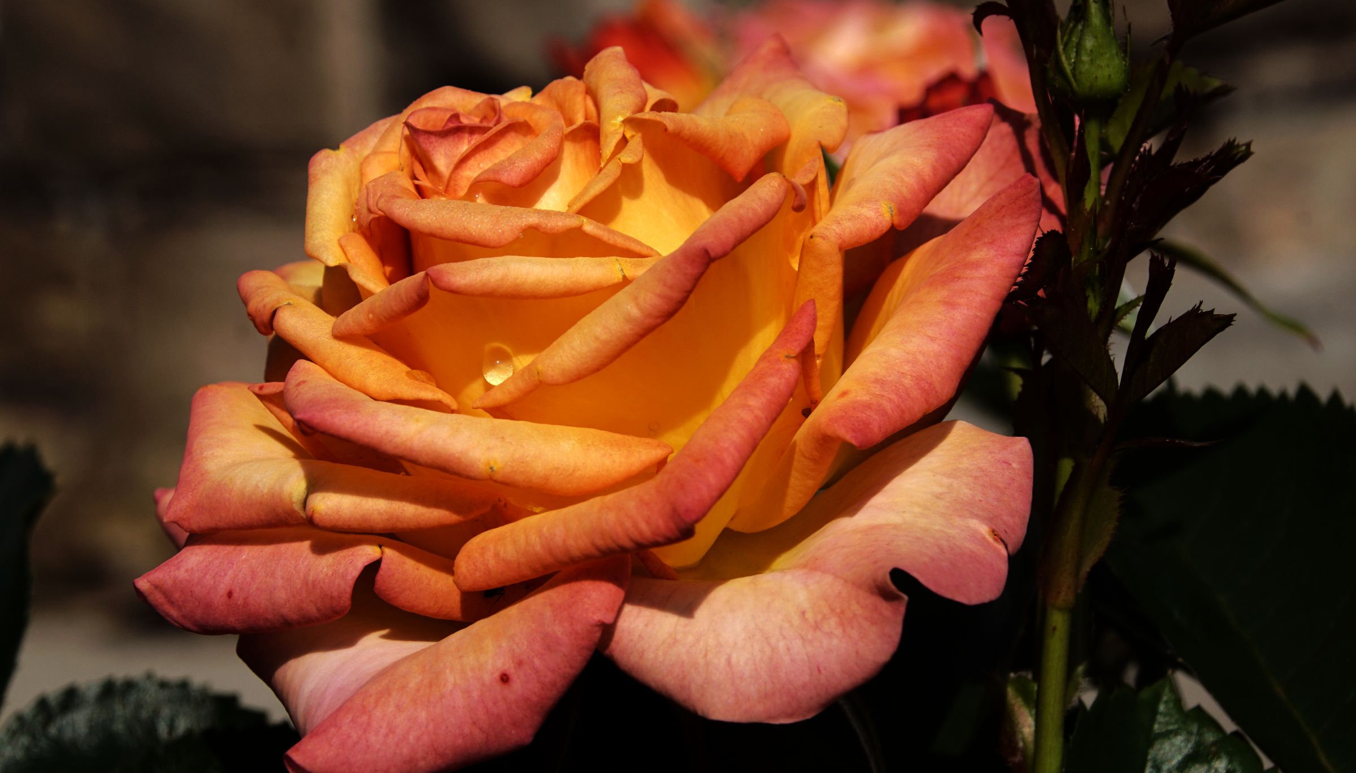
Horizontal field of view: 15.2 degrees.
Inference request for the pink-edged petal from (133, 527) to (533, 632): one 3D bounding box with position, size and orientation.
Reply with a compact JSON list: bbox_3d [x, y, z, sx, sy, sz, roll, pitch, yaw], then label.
[{"bbox_3d":[-0.041,0.023,0.594,0.043,0.008,0.018,3,12,15],"label":"pink-edged petal"}]

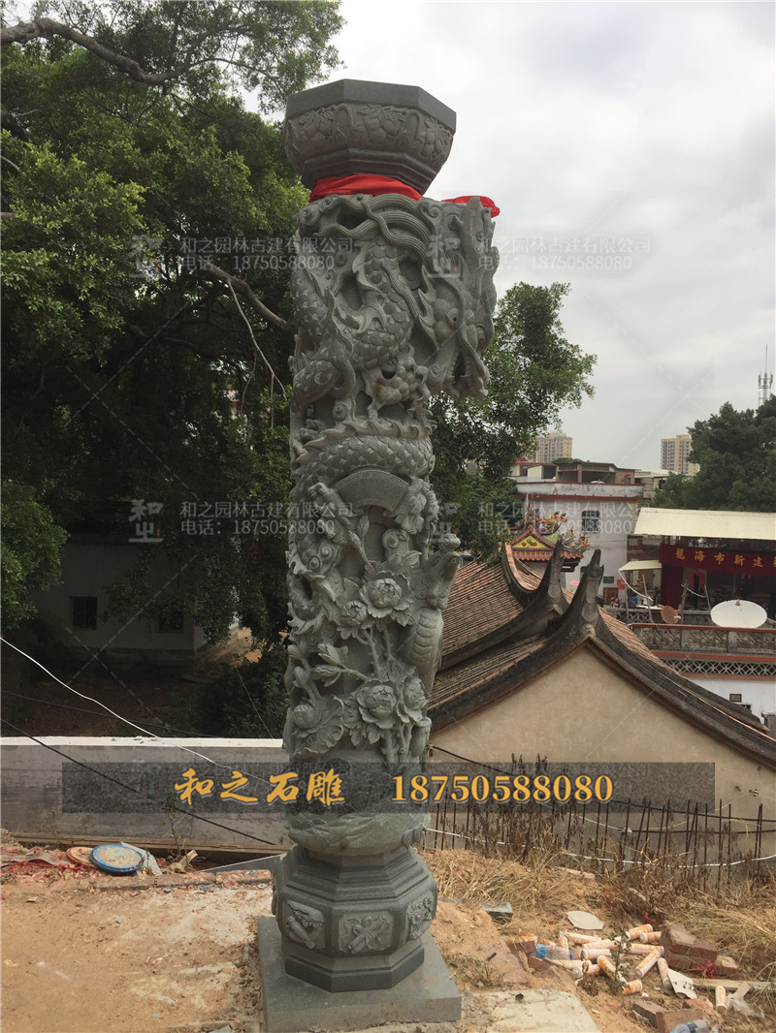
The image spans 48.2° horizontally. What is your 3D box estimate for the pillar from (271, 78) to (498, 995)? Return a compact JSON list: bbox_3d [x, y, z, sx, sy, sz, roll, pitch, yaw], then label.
[{"bbox_3d":[-0.019,0.097,3.518,0.854,3.369,0.686,1,1,-10],"label":"pillar"}]

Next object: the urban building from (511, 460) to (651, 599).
[{"bbox_3d":[12.829,1.336,59.519,9.000,10.000,7.500,1,1,-16],"label":"urban building"}]

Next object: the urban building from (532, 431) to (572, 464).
[{"bbox_3d":[129.593,-34.123,685.000,28.500,65.000,13.500,2,1,44],"label":"urban building"}]

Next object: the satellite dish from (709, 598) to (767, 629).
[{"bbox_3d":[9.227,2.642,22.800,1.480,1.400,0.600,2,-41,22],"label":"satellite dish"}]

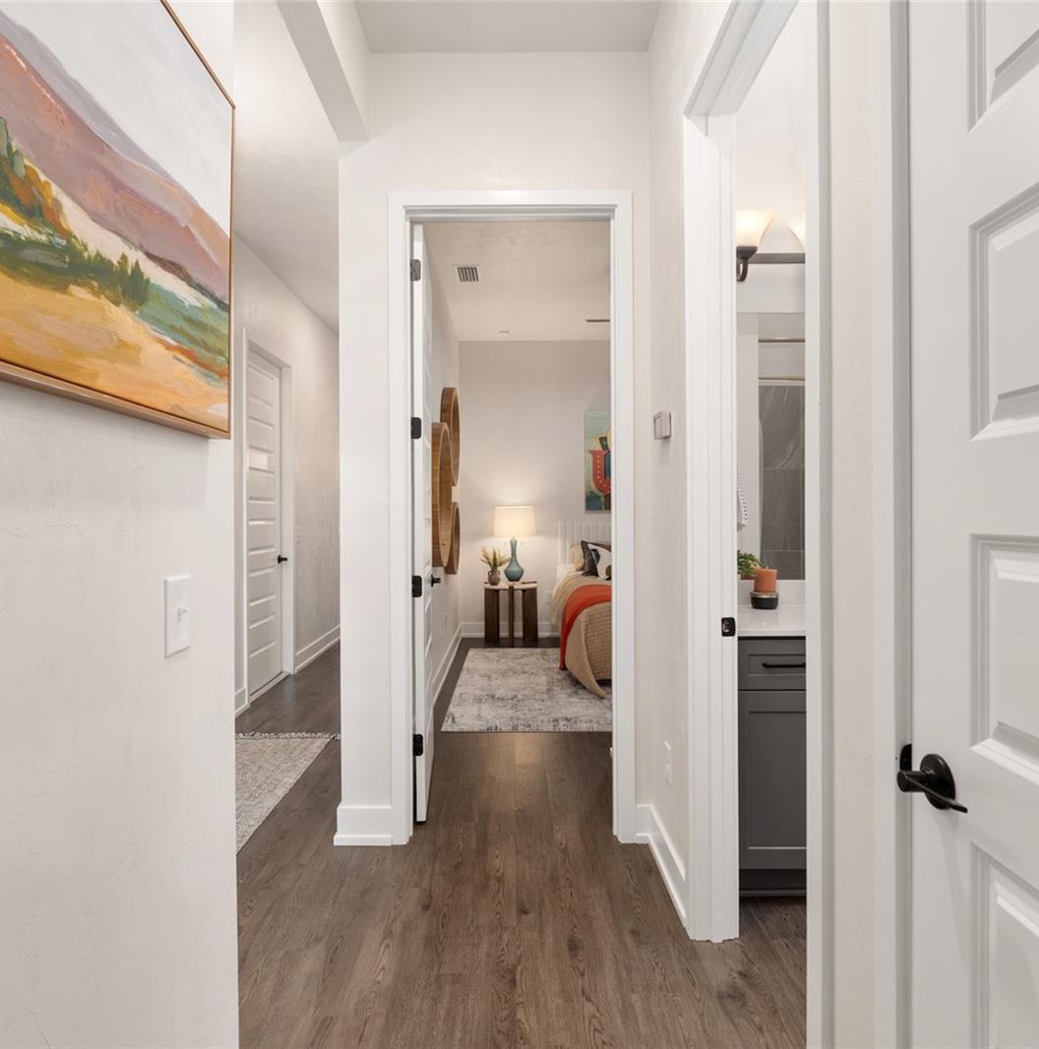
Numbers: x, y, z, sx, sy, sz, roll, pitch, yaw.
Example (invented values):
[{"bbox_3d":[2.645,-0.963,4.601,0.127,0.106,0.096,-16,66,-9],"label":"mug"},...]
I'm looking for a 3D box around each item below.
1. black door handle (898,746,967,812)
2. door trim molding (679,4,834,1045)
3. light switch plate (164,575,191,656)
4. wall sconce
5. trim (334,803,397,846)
[{"bbox_3d":[0.480,0.311,0.755,0.055,0.068,0.160,0,0,0],"label":"black door handle"},{"bbox_3d":[0.553,-0.020,1.510,0.150,2.500,0.940,0,0,0],"label":"door trim molding"},{"bbox_3d":[-0.517,0.137,1.000,0.012,0.115,0.071,0,0,0],"label":"light switch plate"},{"bbox_3d":[0.852,-1.034,2.490,0.200,0.200,0.220,0,0,0],"label":"wall sconce"},{"bbox_3d":[-0.600,1.162,2.525,0.235,0.142,0.032,0,0,0],"label":"trim"}]

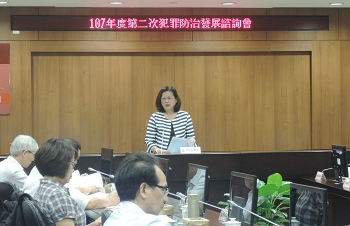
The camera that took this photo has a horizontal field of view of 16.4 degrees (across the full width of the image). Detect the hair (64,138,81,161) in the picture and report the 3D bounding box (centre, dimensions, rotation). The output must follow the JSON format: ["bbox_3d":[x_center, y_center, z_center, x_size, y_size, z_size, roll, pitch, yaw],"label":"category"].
[{"bbox_3d":[-0.656,0.243,7.200,0.220,0.200,0.180,12,-4,-21],"label":"hair"}]

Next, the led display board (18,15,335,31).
[{"bbox_3d":[-0.025,-1.017,13.737,3.623,0.181,0.080,-1,1,-8],"label":"led display board"}]

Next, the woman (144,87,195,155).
[{"bbox_3d":[-0.038,0.538,12.008,0.510,1.600,0.360,0,1,0],"label":"woman"}]

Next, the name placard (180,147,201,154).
[{"bbox_3d":[0.153,0.360,11.600,0.200,0.066,0.050,0,1,-5],"label":"name placard"}]

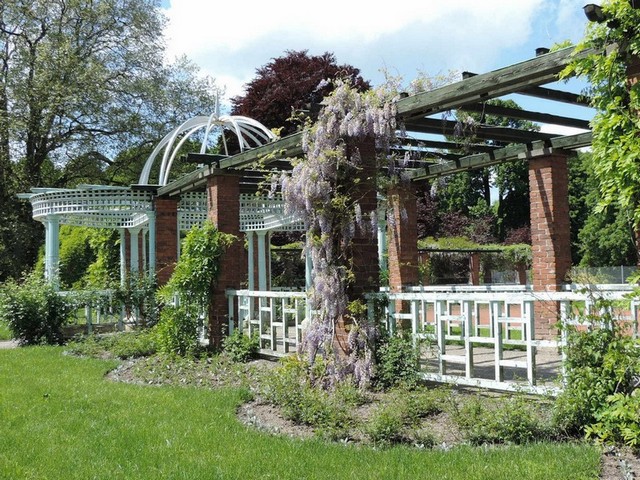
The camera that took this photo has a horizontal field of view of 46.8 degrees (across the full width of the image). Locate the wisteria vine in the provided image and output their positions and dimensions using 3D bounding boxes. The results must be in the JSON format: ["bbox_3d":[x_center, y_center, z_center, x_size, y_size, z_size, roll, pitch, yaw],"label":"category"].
[{"bbox_3d":[0.227,-0.075,8.172,1.230,3.290,1.050,-1,-4,0],"label":"wisteria vine"}]

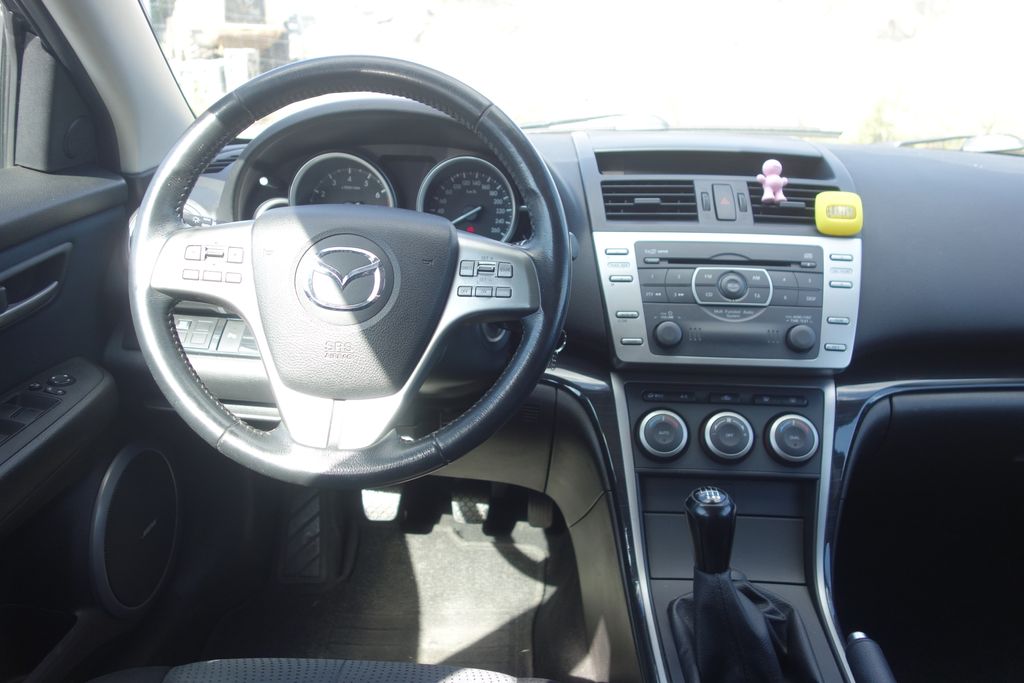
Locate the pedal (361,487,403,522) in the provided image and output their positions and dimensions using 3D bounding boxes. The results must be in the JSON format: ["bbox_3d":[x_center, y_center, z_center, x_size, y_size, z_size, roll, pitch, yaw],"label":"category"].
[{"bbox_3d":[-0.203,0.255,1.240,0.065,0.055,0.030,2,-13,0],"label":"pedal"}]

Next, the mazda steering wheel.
[{"bbox_3d":[-0.136,-0.065,0.692,0.378,0.378,0.095,2,-8,0],"label":"mazda steering wheel"}]

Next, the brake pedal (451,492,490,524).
[{"bbox_3d":[-0.065,0.267,1.265,0.063,0.052,0.030,2,-13,0],"label":"brake pedal"}]

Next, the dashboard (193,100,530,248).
[{"bbox_3d":[-0.151,-0.180,0.885,0.360,0.160,0.170,2,7,0],"label":"dashboard"}]

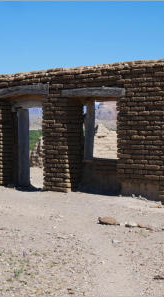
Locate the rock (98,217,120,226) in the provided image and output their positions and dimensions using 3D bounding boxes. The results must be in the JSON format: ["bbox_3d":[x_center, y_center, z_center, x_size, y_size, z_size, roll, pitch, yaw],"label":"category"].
[{"bbox_3d":[0.485,1.269,12.099,0.350,0.145,0.250,1,2,18],"label":"rock"}]

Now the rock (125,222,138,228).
[{"bbox_3d":[0.845,1.315,11.710,0.225,0.075,0.170,0,2,0],"label":"rock"}]

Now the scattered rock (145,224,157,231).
[{"bbox_3d":[1.145,1.322,11.474,0.190,0.075,0.150,0,2,0],"label":"scattered rock"}]

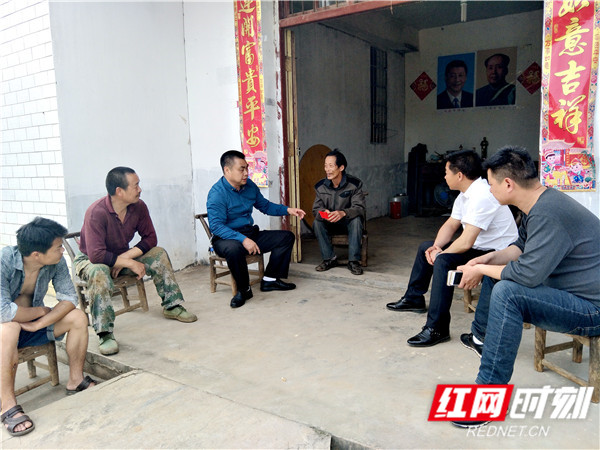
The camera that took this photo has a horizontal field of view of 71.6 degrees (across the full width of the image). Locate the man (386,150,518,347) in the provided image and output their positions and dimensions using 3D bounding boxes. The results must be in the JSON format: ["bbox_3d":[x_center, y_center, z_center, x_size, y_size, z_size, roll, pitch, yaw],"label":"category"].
[{"bbox_3d":[1.034,0.086,2.720,0.830,1.130,0.630,-2,8,-3],"label":"man"}]

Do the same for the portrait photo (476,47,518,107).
[{"bbox_3d":[3.810,-2.860,8.074,0.696,1.071,0.014,3,9,29],"label":"portrait photo"}]

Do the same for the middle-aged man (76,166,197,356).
[{"bbox_3d":[-1.163,0.137,2.919,0.660,1.090,0.900,-9,11,-43],"label":"middle-aged man"}]

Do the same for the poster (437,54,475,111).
[{"bbox_3d":[3.157,-2.897,8.441,0.698,1.049,0.014,3,9,29],"label":"poster"}]

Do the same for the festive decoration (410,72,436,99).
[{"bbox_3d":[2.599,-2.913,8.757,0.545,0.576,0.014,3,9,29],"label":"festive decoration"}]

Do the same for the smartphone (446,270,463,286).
[{"bbox_3d":[0.795,0.264,2.050,0.142,0.070,0.012,0,-9,0],"label":"smartphone"}]

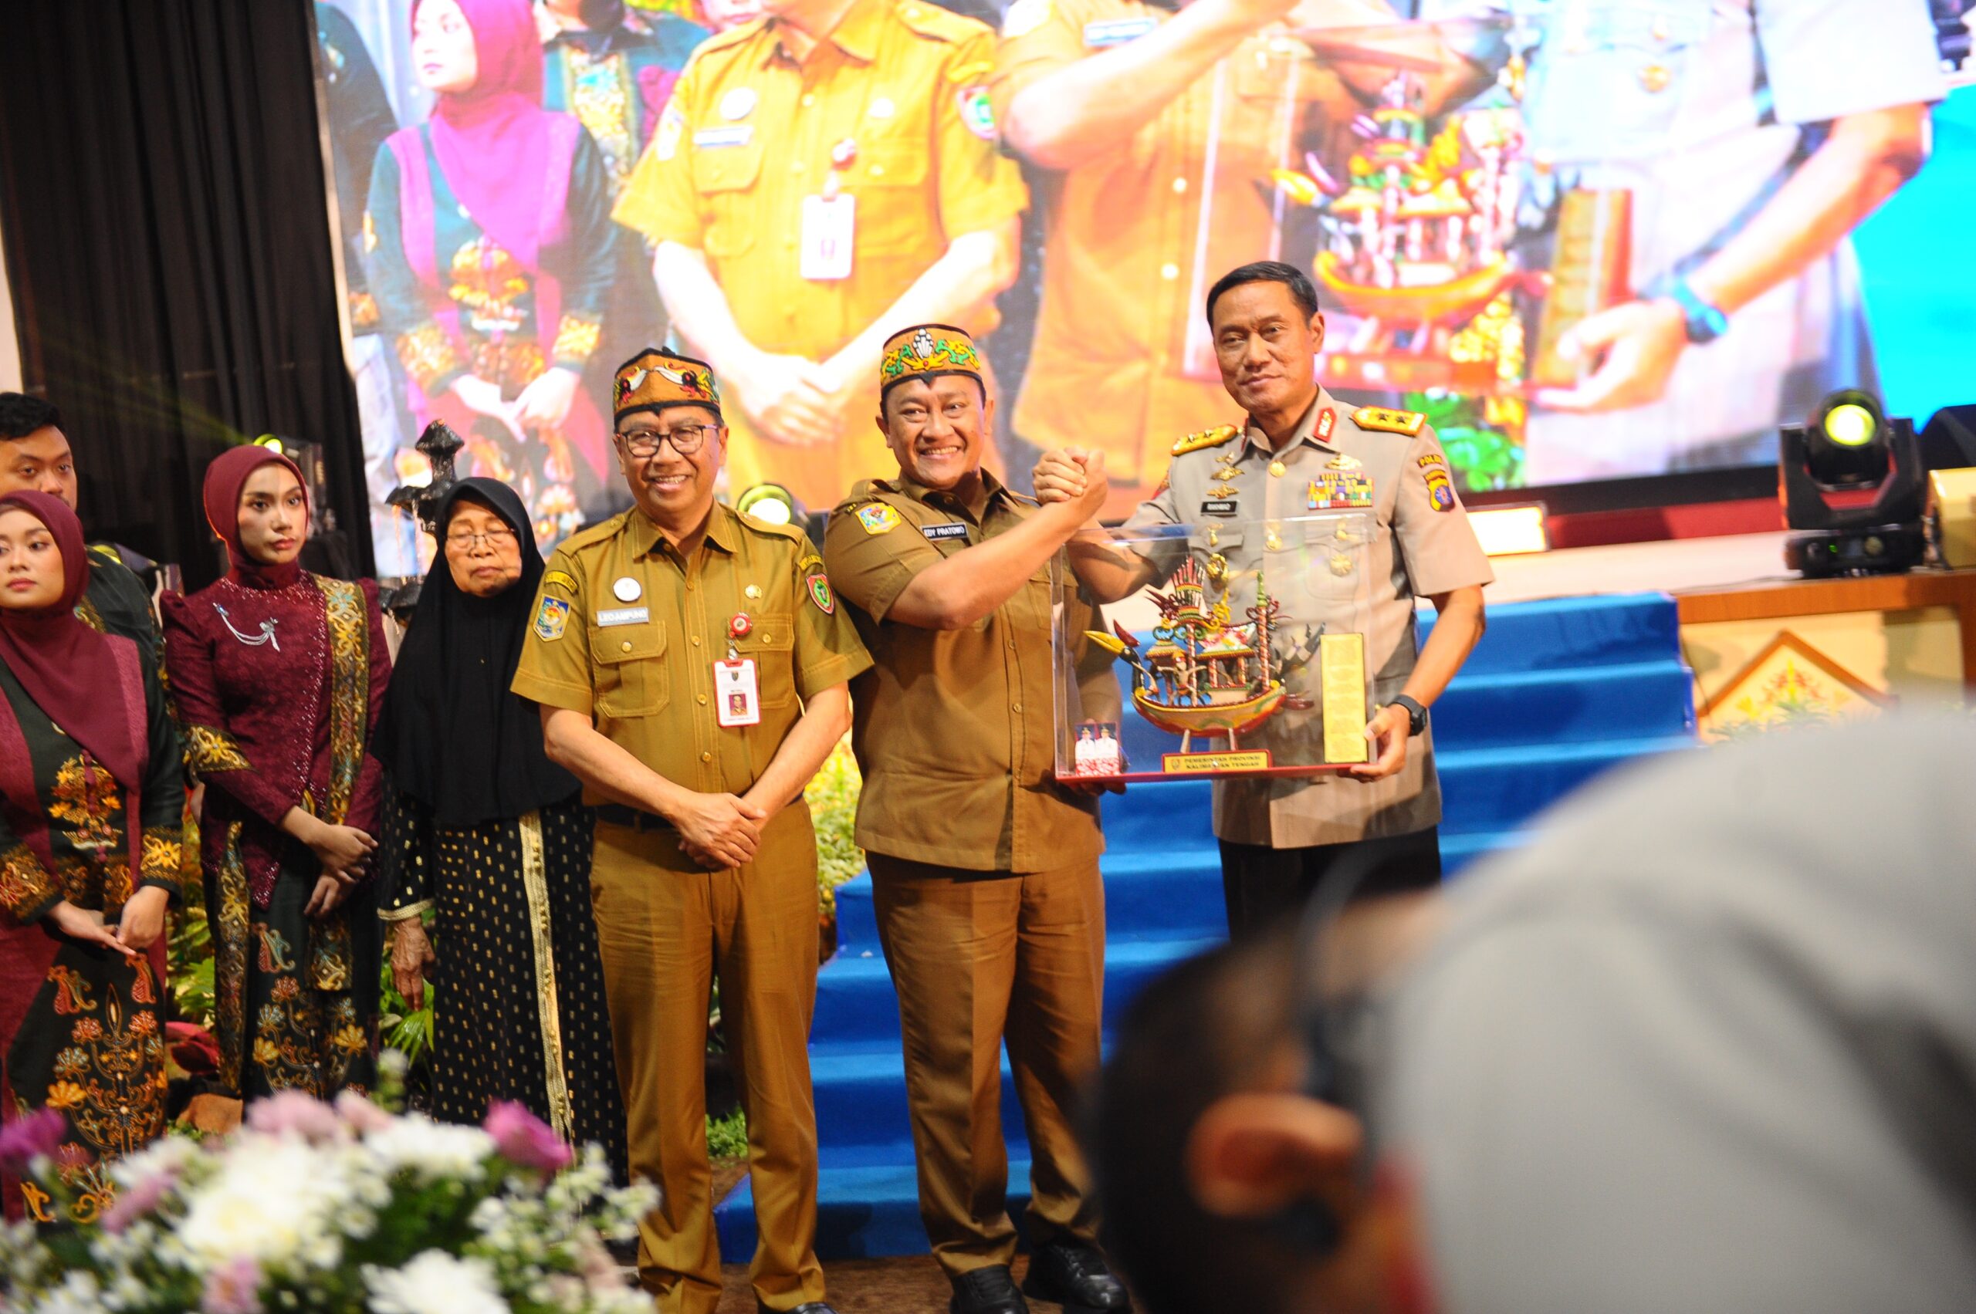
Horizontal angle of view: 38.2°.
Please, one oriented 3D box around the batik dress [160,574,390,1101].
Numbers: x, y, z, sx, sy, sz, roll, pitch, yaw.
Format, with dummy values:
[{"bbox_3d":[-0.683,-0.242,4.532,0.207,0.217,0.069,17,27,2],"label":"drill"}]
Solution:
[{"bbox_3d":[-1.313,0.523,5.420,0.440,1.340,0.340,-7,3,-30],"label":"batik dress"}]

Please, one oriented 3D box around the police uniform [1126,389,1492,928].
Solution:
[{"bbox_3d":[0.582,0.291,4.920,0.580,1.430,0.420,-4,3,22],"label":"police uniform"}]

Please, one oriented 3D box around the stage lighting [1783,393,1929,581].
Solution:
[{"bbox_3d":[2.184,-0.438,7.200,0.340,0.460,0.300,-5,3,12],"label":"stage lighting"}]

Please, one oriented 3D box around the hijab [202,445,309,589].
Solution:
[{"bbox_3d":[-1.384,-0.264,5.400,0.200,0.270,0.240,-7,3,-36],"label":"hijab"}]

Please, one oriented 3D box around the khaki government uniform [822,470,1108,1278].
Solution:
[{"bbox_3d":[-0.025,0.379,4.950,0.500,1.410,0.400,-6,3,-18],"label":"khaki government uniform"}]

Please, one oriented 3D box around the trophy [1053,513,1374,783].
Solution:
[{"bbox_3d":[0.374,-0.011,4.680,0.515,0.400,0.250,-2,2,-5],"label":"trophy"}]

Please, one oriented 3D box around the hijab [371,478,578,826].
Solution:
[{"bbox_3d":[-0.933,-0.007,5.250,0.400,0.650,0.340,-6,3,-18],"label":"hijab"}]

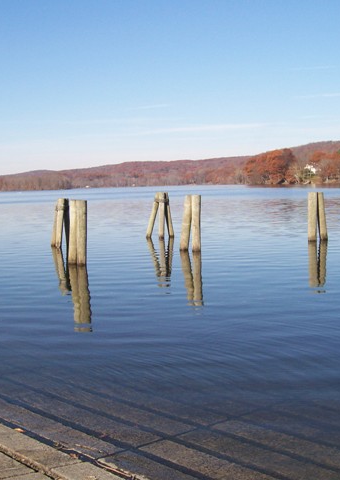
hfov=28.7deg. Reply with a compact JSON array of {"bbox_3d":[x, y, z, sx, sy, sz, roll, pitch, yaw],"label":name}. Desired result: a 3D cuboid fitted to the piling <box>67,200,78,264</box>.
[{"bbox_3d":[-2.534,-0.198,17.476,0.245,1.683,0.245,1,4,-9],"label":"piling"}]

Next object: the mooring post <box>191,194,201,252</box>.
[{"bbox_3d":[0.812,-0.498,20.057,0.255,1.692,0.255,1,5,2],"label":"mooring post"}]

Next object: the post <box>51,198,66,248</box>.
[{"bbox_3d":[-3.819,-0.562,22.505,0.460,1.653,0.420,-2,5,-10],"label":"post"}]

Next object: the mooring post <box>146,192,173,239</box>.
[{"bbox_3d":[-0.372,-0.957,25.747,1.030,1.739,0.850,-1,5,-1],"label":"mooring post"}]

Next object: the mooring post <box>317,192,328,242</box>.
[{"bbox_3d":[5.277,-0.815,22.942,0.250,1.632,0.250,-4,4,13],"label":"mooring post"}]

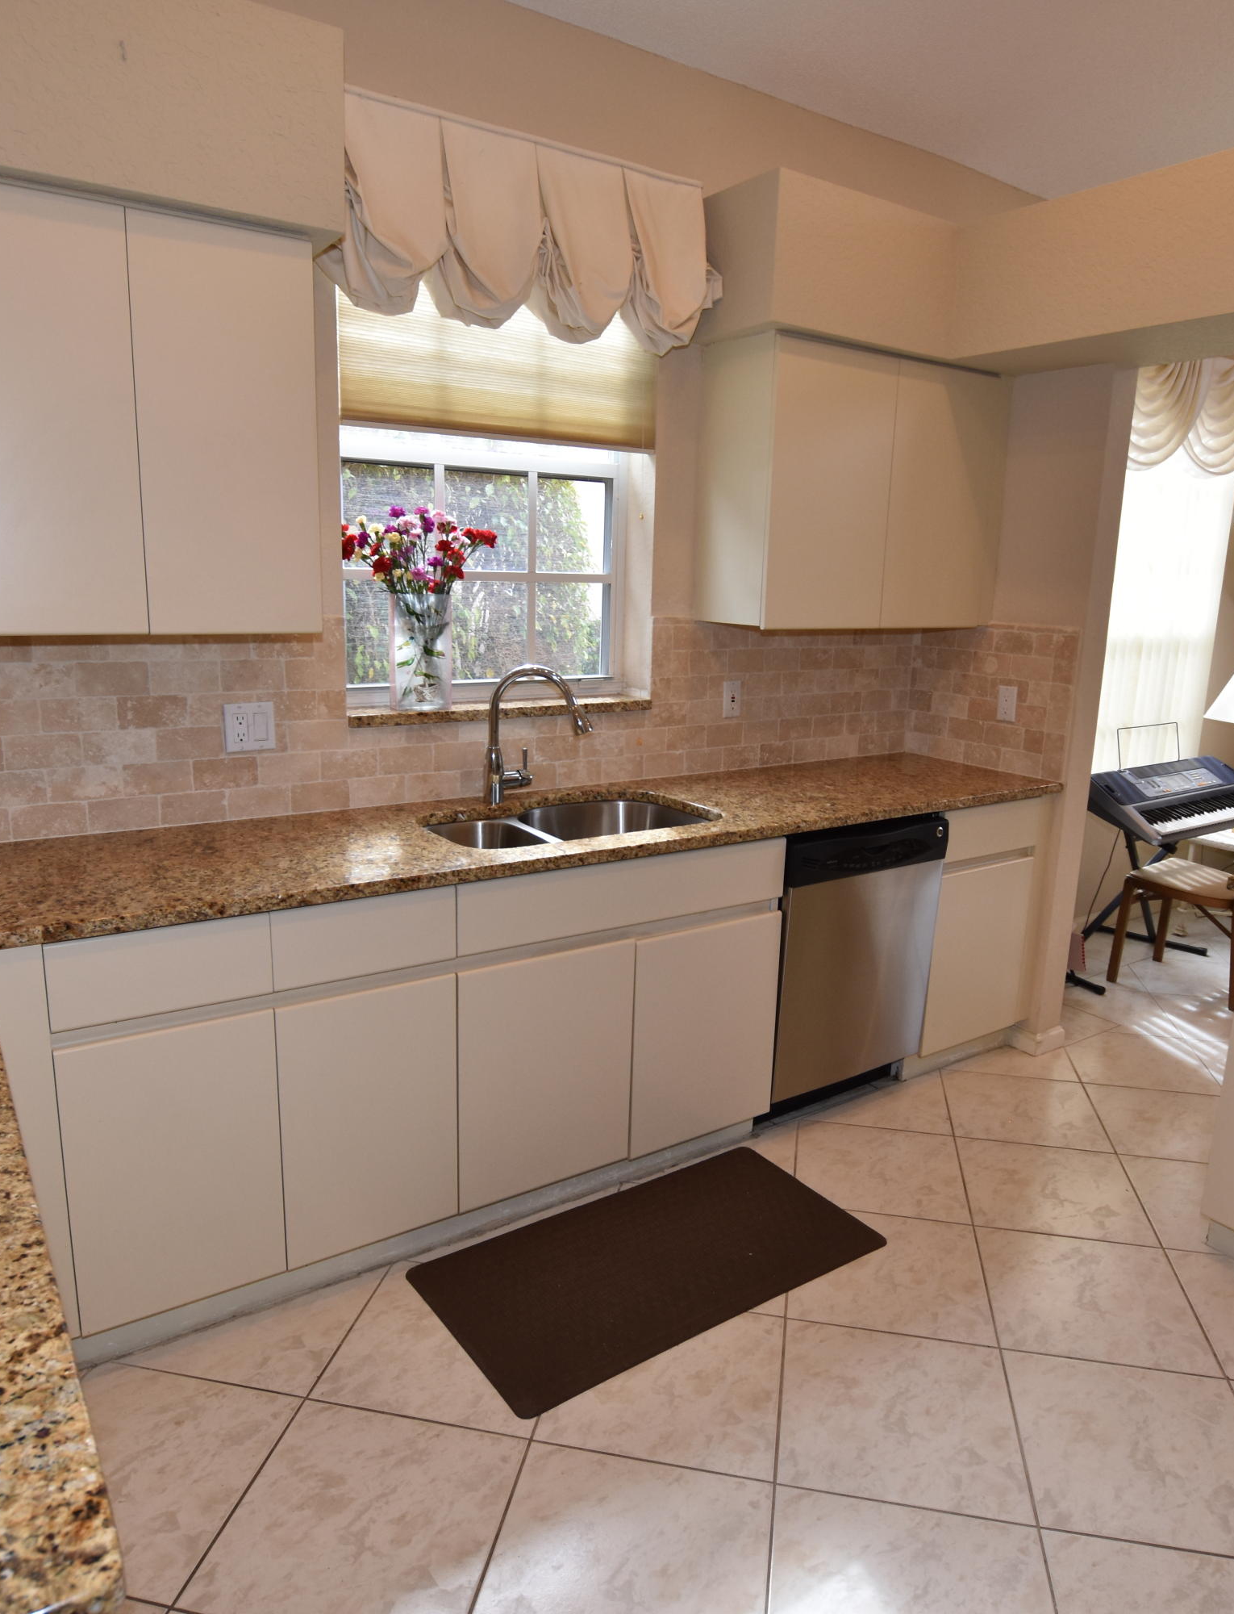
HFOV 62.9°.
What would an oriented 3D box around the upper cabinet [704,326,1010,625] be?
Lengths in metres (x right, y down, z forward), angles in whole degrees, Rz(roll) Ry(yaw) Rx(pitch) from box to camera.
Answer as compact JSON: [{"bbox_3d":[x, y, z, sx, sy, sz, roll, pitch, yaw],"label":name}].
[{"bbox_3d":[0.728,-0.943,3.088,0.957,0.769,0.320,-7,14,-32],"label":"upper cabinet"}]

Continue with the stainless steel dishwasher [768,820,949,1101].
[{"bbox_3d":[0.539,0.396,3.095,0.600,0.815,0.610,-6,15,-32],"label":"stainless steel dishwasher"}]

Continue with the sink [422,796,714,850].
[{"bbox_3d":[-0.119,0.154,2.635,0.790,0.205,0.480,-6,15,-32],"label":"sink"}]

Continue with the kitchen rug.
[{"bbox_3d":[0.087,1.014,2.292,0.984,0.015,0.515,-7,14,-32],"label":"kitchen rug"}]

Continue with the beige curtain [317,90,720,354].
[{"bbox_3d":[-0.211,-1.394,2.500,1.080,0.430,0.135,-6,15,-32],"label":"beige curtain"}]

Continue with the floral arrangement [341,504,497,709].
[{"bbox_3d":[-0.515,-0.514,2.647,0.405,0.515,0.300,-7,14,-32],"label":"floral arrangement"}]

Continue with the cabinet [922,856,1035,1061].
[{"bbox_3d":[0.966,0.400,3.374,0.445,0.590,0.612,-7,14,-32],"label":"cabinet"}]

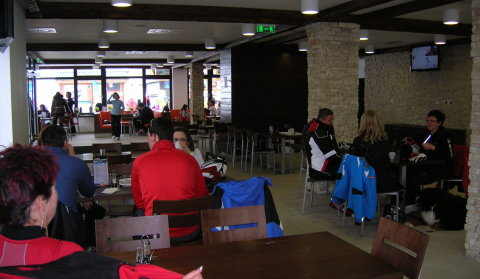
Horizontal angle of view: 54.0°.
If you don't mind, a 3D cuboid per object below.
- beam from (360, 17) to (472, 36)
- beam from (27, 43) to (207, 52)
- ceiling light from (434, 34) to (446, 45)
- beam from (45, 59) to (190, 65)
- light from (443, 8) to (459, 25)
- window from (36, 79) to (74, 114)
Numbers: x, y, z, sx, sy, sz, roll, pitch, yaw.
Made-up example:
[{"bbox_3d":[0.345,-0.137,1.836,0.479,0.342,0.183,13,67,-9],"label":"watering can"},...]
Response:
[{"bbox_3d":[3.009,-1.919,7.985,2.550,0.175,0.320,-2,6,-18],"label":"beam"},{"bbox_3d":[-2.809,-2.198,11.152,4.531,0.197,0.246,-3,6,-18],"label":"beam"},{"bbox_3d":[4.092,-2.050,9.616,0.225,0.205,0.225,-2,6,-18],"label":"ceiling light"},{"bbox_3d":[-4.224,-2.725,16.469,5.009,0.160,0.280,-3,6,-18],"label":"beam"},{"bbox_3d":[3.007,-1.740,6.691,0.214,0.175,0.214,-3,6,-18],"label":"light"},{"bbox_3d":[-7.455,-1.734,19.069,1.520,1.470,0.100,-2,6,-18],"label":"window"}]

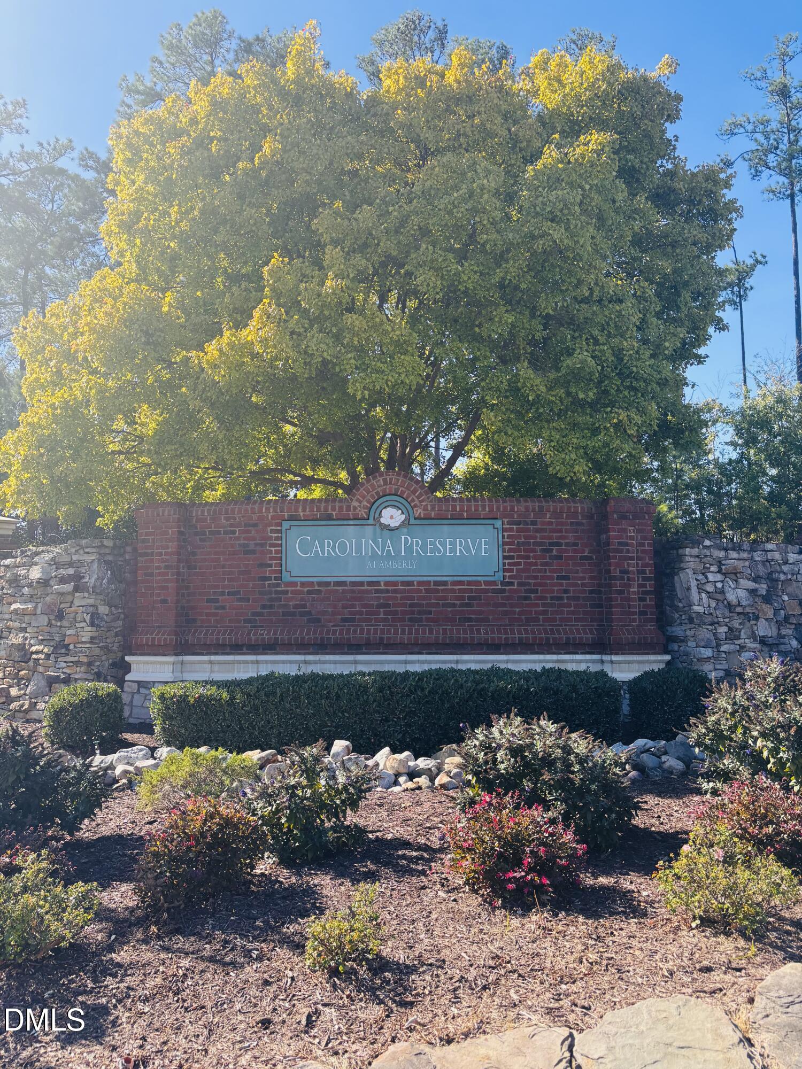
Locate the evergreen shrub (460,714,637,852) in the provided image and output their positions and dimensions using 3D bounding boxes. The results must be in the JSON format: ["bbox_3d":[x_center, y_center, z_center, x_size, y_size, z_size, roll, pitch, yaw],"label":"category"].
[{"bbox_3d":[1.005,1.635,5.482,1.196,0.811,1.077,0,-5,0],"label":"evergreen shrub"}]

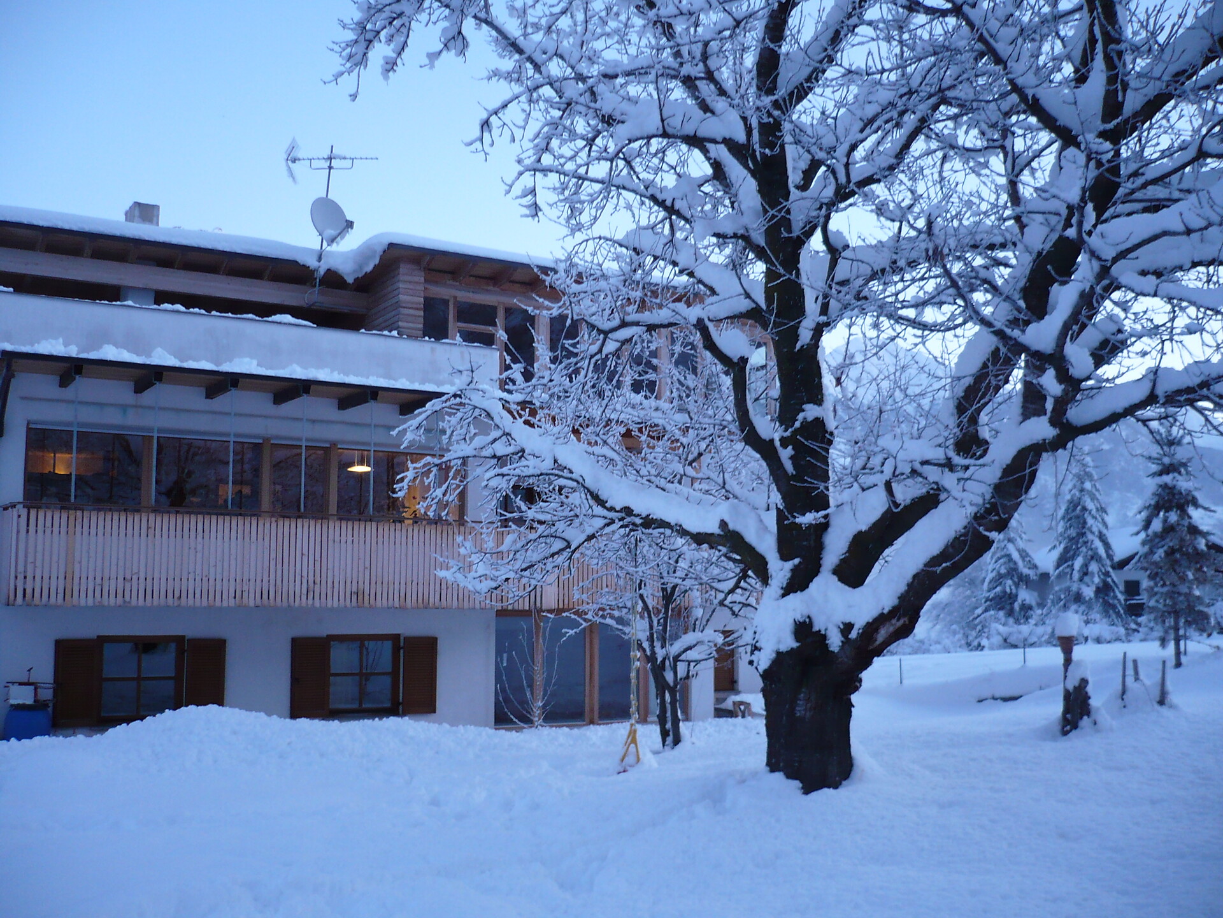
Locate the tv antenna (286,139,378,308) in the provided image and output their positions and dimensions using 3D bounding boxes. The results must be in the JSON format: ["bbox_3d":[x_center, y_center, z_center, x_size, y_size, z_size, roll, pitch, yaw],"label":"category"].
[{"bbox_3d":[-4.763,-4.037,21.002,1.450,2.880,0.850,-3,-8,18],"label":"tv antenna"}]

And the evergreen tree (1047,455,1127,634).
[{"bbox_3d":[20.011,3.659,52.005,3.420,7.590,3.420,0,-8,0],"label":"evergreen tree"}]

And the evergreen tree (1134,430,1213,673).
[{"bbox_3d":[15.945,2.429,35.006,2.140,6.870,2.140,0,-8,0],"label":"evergreen tree"}]

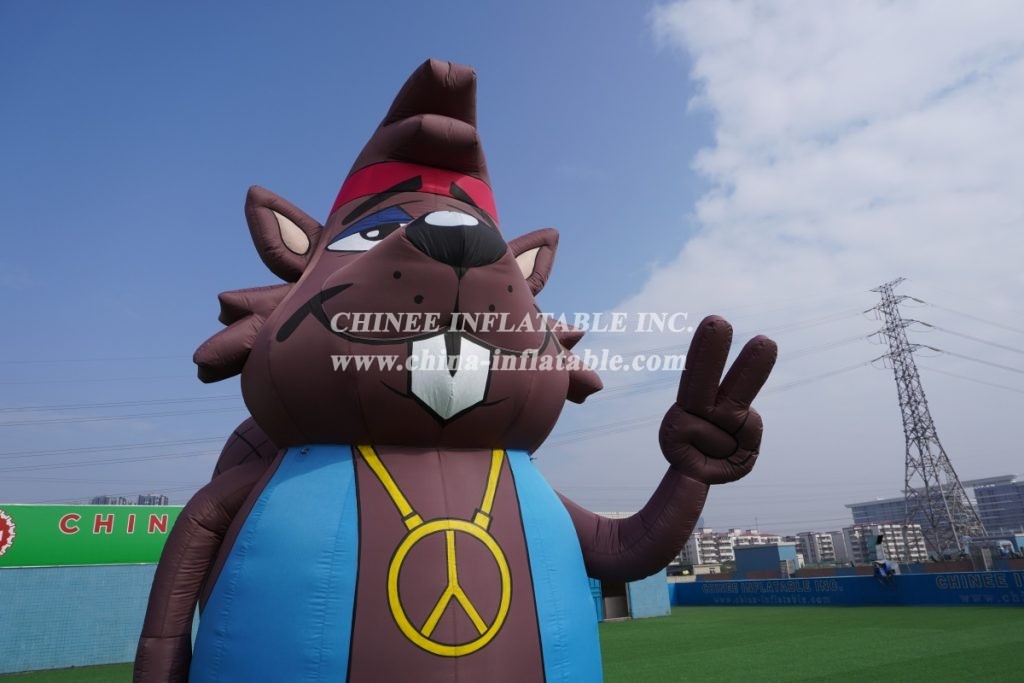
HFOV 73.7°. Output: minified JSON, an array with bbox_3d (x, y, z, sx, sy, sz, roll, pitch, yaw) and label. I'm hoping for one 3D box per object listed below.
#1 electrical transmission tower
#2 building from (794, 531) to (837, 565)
[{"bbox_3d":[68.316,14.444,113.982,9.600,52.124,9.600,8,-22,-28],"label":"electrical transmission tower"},{"bbox_3d":[170.126,117.822,382.189,13.000,22.500,14.000,5,-21,-21],"label":"building"}]

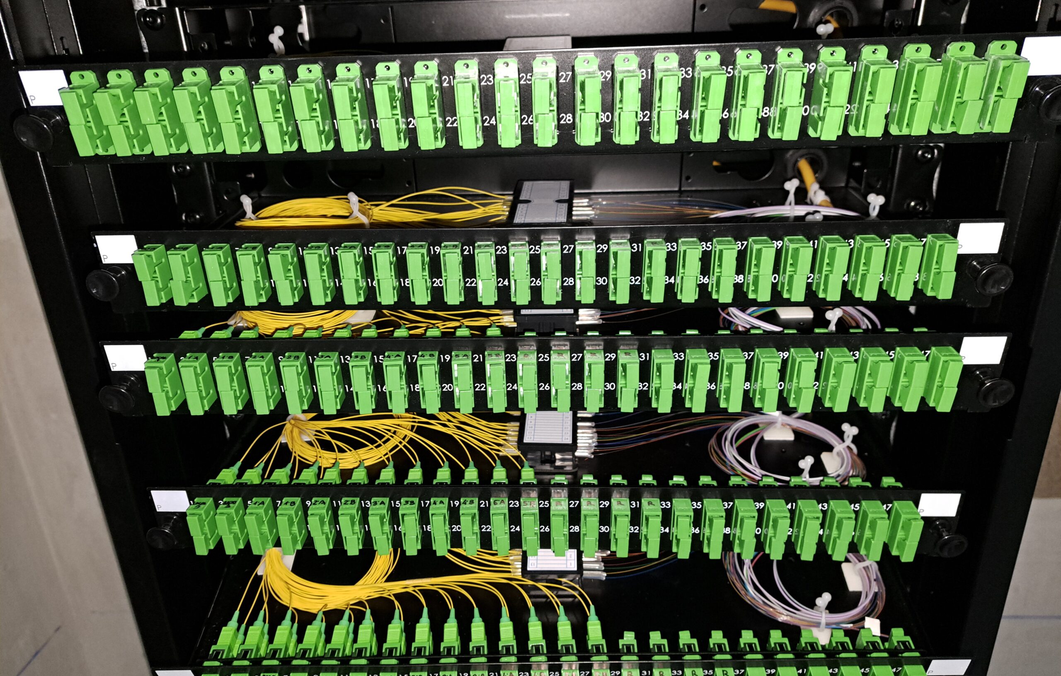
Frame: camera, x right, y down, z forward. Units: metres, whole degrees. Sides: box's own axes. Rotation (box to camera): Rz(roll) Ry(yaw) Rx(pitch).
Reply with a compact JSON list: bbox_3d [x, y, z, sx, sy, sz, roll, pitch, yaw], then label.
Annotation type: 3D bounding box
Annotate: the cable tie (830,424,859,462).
[{"bbox_3d":[0.199,0.064,0.460,0.017,0.026,0.011,0,26,3],"label":"cable tie"}]

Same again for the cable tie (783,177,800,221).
[{"bbox_3d":[0.159,-0.083,0.450,0.011,0.031,0.013,0,24,3],"label":"cable tie"}]

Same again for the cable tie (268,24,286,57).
[{"bbox_3d":[-0.139,-0.158,0.413,0.012,0.032,0.012,0,29,4],"label":"cable tie"}]

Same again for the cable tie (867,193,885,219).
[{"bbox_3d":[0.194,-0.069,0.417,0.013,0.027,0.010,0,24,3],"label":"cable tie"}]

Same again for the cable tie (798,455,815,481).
[{"bbox_3d":[0.162,0.079,0.432,0.012,0.025,0.012,0,26,3],"label":"cable tie"}]

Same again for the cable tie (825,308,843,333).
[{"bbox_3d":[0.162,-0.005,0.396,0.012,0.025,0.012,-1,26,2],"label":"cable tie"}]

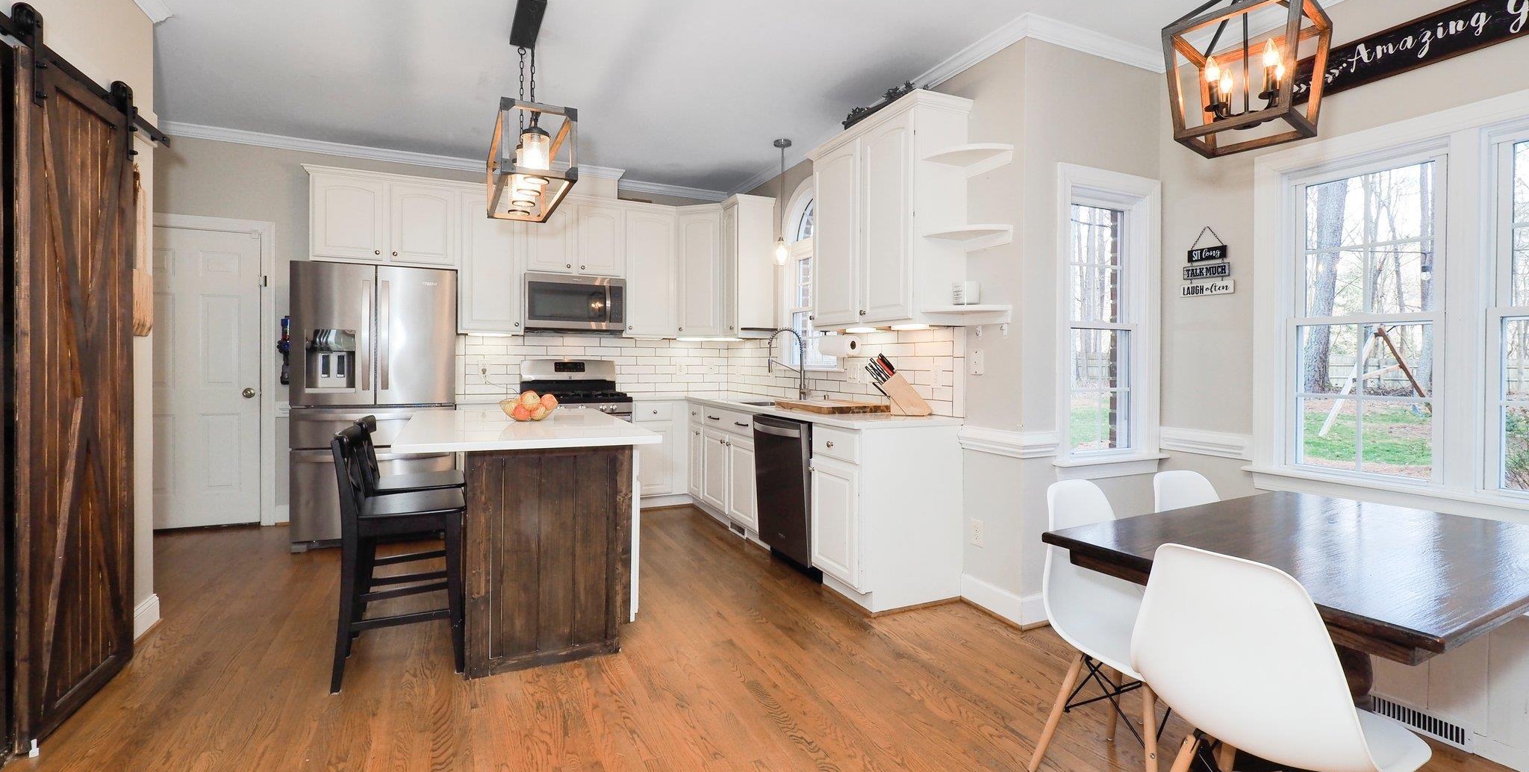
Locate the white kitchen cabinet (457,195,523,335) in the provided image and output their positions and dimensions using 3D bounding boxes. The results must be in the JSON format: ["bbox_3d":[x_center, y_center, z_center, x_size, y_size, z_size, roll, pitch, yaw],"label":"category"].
[{"bbox_3d":[-2.099,-0.924,4.739,0.439,1.044,0.340,0,2,-27],"label":"white kitchen cabinet"}]

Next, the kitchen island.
[{"bbox_3d":[-1.174,0.612,2.987,0.949,0.892,1.441,0,2,-27],"label":"kitchen island"}]

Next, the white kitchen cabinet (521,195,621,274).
[{"bbox_3d":[-1.554,-1.171,5.012,0.760,0.590,0.330,-1,2,-26],"label":"white kitchen cabinet"}]

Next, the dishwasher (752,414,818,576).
[{"bbox_3d":[0.348,0.595,3.634,0.610,0.860,0.600,-1,2,-26],"label":"dishwasher"}]

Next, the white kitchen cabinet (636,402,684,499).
[{"bbox_3d":[-0.957,0.534,5.205,0.449,0.840,0.620,0,2,-27],"label":"white kitchen cabinet"}]

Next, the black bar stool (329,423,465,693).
[{"bbox_3d":[-1.406,0.625,2.418,0.430,0.920,0.390,-1,2,-26],"label":"black bar stool"}]

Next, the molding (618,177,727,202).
[{"bbox_3d":[-0.796,-1.749,5.519,1.030,0.095,0.090,-1,2,-26],"label":"molding"}]

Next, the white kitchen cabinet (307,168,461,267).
[{"bbox_3d":[-2.702,-1.163,4.449,0.910,0.620,0.340,-1,2,-26],"label":"white kitchen cabinet"}]

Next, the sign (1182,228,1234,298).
[{"bbox_3d":[2.141,-0.603,2.985,0.020,0.332,0.234,0,2,-27],"label":"sign"}]

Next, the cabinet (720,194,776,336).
[{"bbox_3d":[-0.131,-0.922,5.018,0.329,1.074,0.370,0,2,-27],"label":"cabinet"}]

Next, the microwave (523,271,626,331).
[{"bbox_3d":[-1.543,-0.653,4.980,0.760,0.415,0.400,-1,2,-26],"label":"microwave"}]

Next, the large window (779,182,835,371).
[{"bbox_3d":[0.338,-0.794,4.460,0.100,1.380,0.920,-1,2,-26],"label":"large window"}]

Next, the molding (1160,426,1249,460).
[{"bbox_3d":[2.104,0.268,2.975,0.040,0.115,0.410,-1,2,-26],"label":"molding"}]

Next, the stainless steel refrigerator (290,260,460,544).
[{"bbox_3d":[-2.643,0.110,4.295,0.909,1.780,0.720,0,2,-27],"label":"stainless steel refrigerator"}]

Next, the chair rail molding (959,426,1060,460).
[{"bbox_3d":[1.162,0.259,2.953,0.250,0.120,0.430,-1,2,-26],"label":"chair rail molding"}]

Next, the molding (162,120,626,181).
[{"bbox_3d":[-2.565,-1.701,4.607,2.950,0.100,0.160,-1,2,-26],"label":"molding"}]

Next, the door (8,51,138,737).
[{"bbox_3d":[-2.294,0.018,2.063,0.050,2.075,0.651,0,2,-27],"label":"door"}]

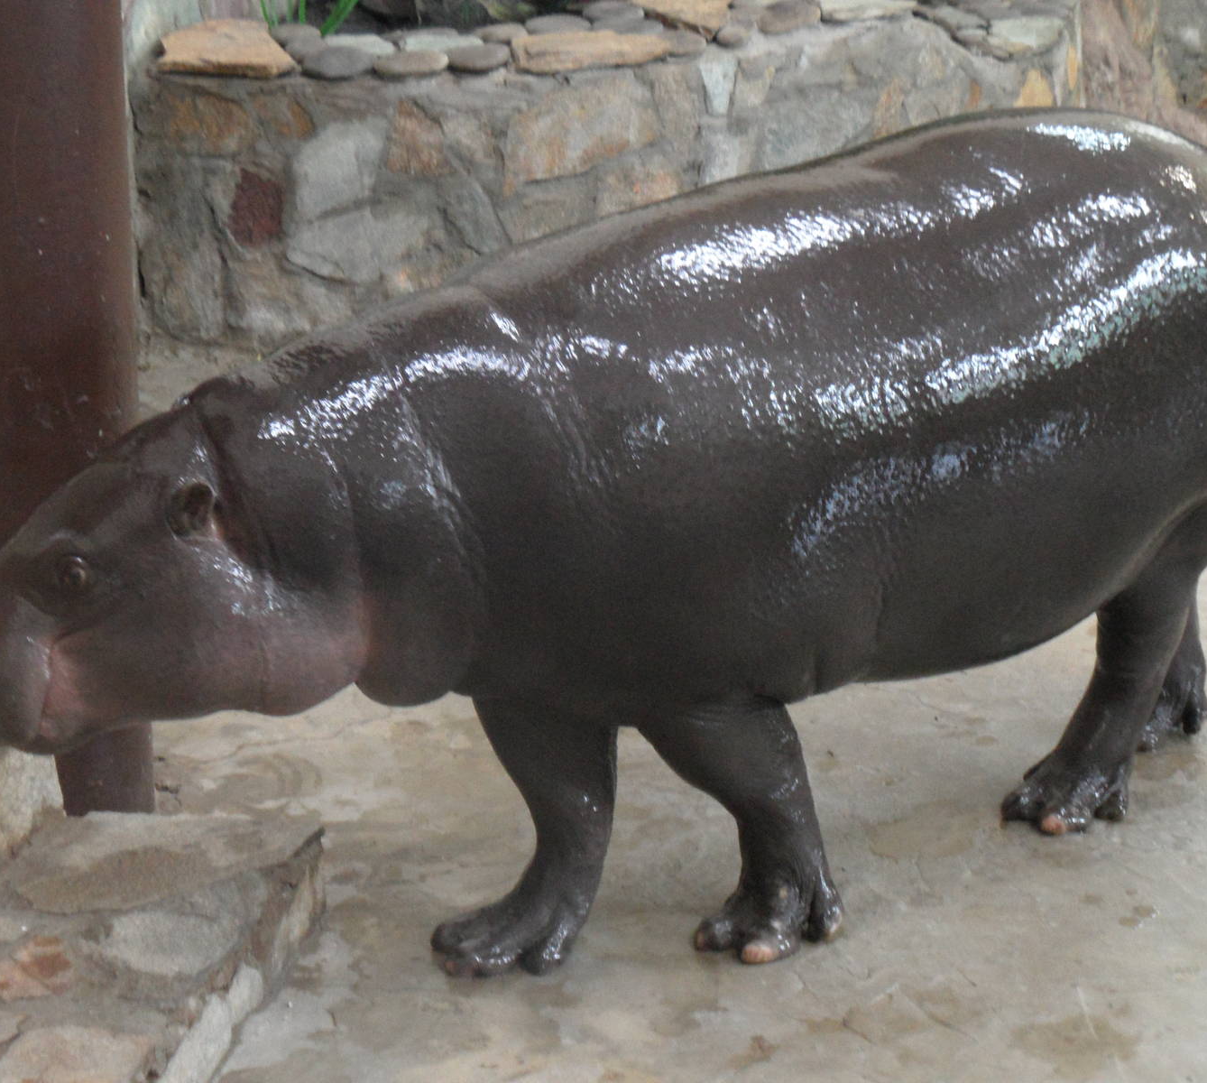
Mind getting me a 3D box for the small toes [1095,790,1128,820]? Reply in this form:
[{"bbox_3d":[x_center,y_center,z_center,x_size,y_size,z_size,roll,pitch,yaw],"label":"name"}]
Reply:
[{"bbox_3d":[0.556,0.289,4.568,0.034,0.032,0.036,0,20,0],"label":"small toes"}]

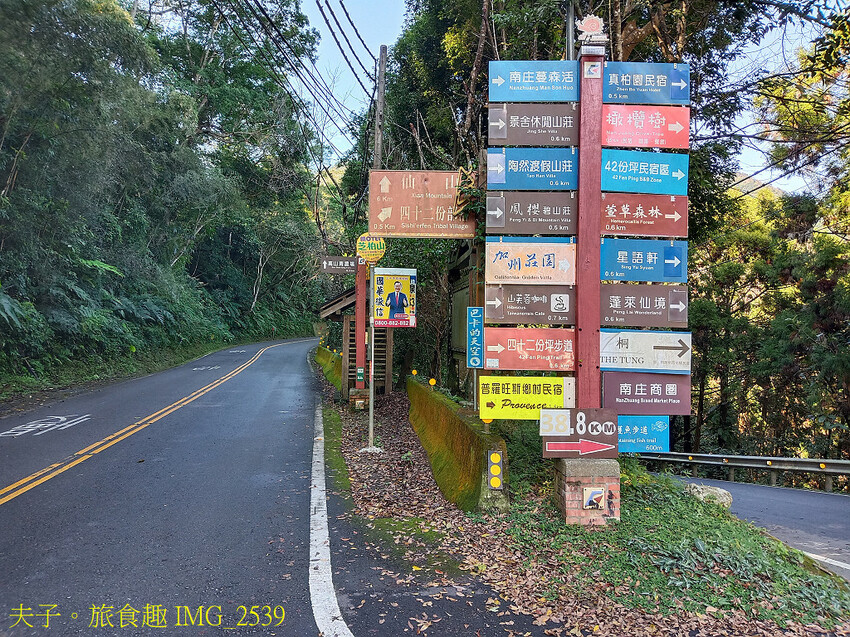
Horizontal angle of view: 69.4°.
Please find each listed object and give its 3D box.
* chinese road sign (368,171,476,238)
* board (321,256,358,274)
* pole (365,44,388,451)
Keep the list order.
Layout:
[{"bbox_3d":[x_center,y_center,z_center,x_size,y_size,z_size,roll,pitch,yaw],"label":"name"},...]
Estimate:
[{"bbox_3d":[-0.025,-1.300,7.000,1.220,0.770,0.060,1,0,0],"label":"chinese road sign"},{"bbox_3d":[-1.720,-1.054,12.200,0.720,0.340,0.050,1,0,1],"label":"board"},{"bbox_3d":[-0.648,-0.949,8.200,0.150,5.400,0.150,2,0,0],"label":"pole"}]

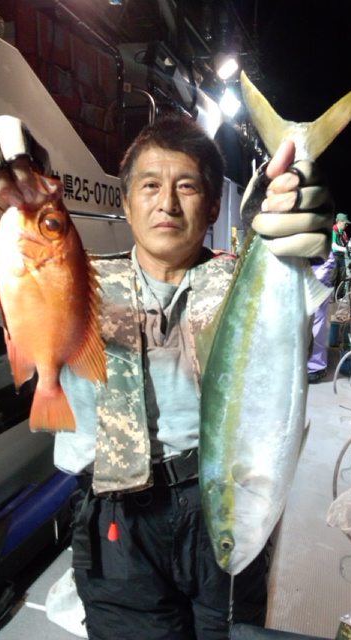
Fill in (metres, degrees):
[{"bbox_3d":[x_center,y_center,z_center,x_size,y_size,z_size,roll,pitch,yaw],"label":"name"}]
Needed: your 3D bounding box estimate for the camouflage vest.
[{"bbox_3d":[-0.012,0.092,0.960,0.330,0.455,0.240,0,11,0],"label":"camouflage vest"}]

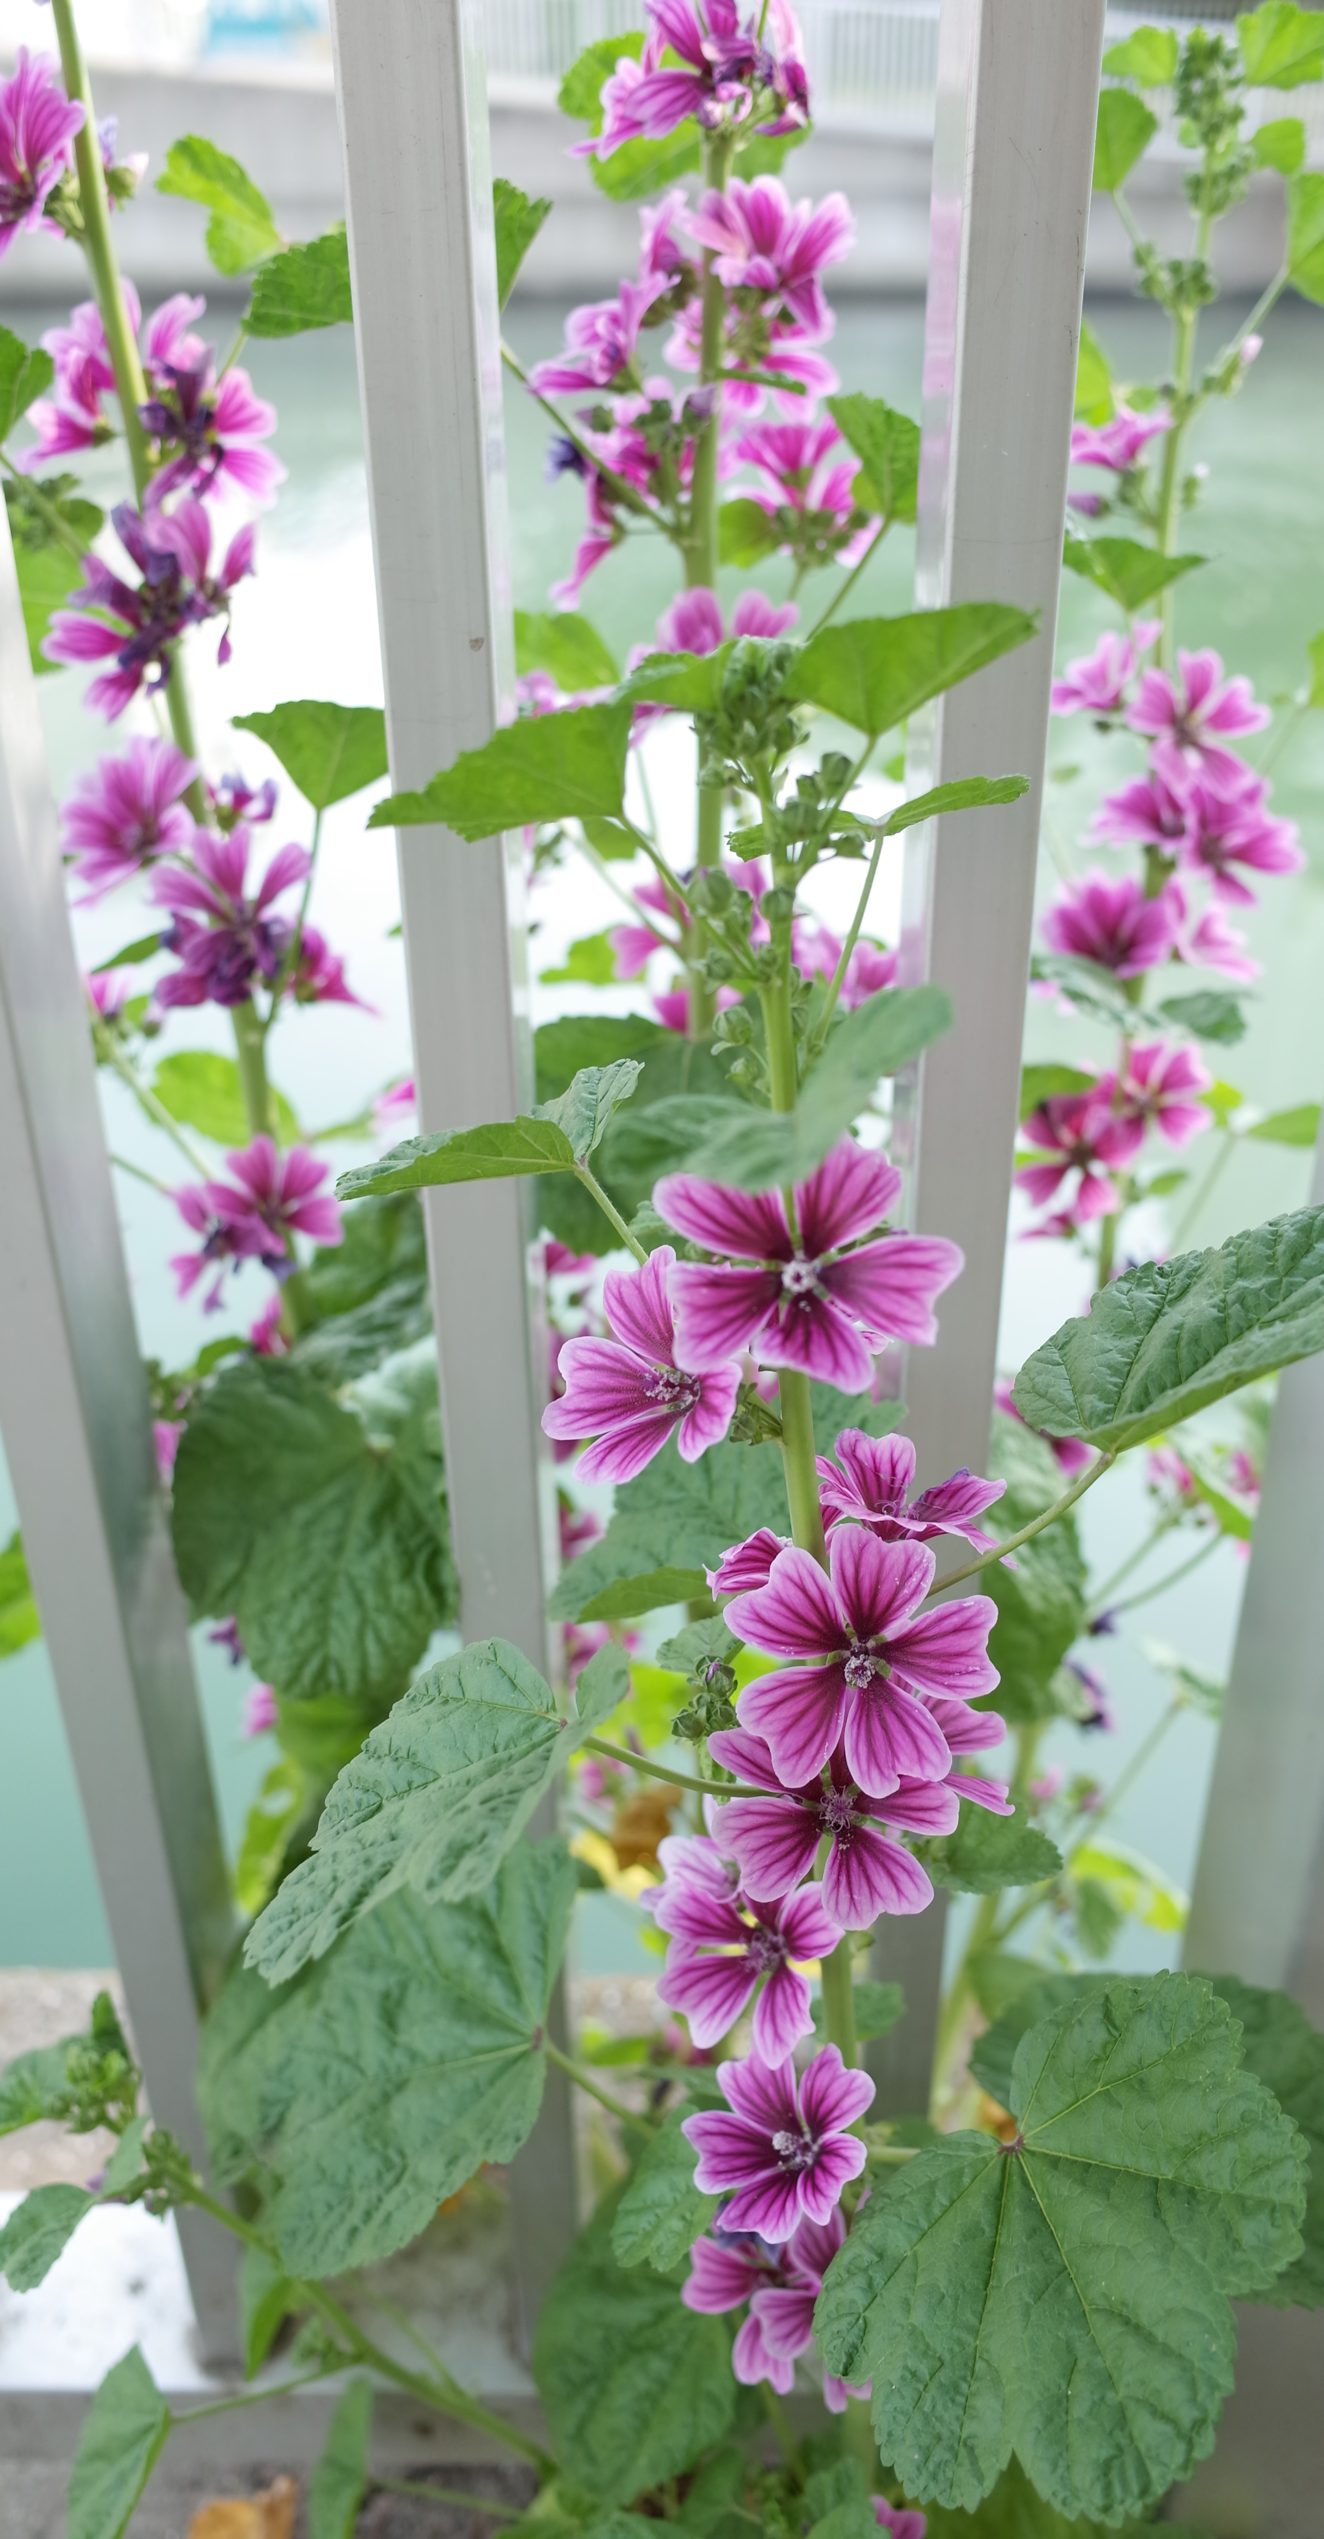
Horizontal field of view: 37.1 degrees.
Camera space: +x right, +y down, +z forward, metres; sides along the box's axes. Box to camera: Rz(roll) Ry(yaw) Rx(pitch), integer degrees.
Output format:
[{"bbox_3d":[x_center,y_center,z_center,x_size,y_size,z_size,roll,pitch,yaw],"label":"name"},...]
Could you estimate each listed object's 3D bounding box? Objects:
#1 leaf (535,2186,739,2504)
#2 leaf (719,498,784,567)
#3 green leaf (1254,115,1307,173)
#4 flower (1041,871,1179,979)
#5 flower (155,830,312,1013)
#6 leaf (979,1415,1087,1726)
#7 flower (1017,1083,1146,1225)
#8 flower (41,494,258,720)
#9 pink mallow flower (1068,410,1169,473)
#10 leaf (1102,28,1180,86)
[{"bbox_3d":[-0.008,0.337,0.620,0.068,0.098,0.028,7,6,8],"label":"leaf"},{"bbox_3d":[0.028,-0.231,0.616,0.021,0.022,0.010,6,30,12],"label":"leaf"},{"bbox_3d":[0.186,-0.338,0.592,0.017,0.018,0.008,-5,30,-7],"label":"green leaf"},{"bbox_3d":[0.159,-0.122,0.701,0.048,0.030,0.044,-4,45,4],"label":"flower"},{"bbox_3d":[-0.136,-0.110,0.620,0.051,0.038,0.052,-4,65,-5],"label":"flower"},{"bbox_3d":[0.130,0.112,0.730,0.060,0.110,0.035,-1,-12,0],"label":"leaf"},{"bbox_3d":[0.145,-0.040,0.685,0.045,0.047,0.022,8,-5,15],"label":"flower"},{"bbox_3d":[-0.152,-0.197,0.585,0.060,0.062,0.042,4,29,8],"label":"flower"},{"bbox_3d":[0.134,-0.251,0.595,0.042,0.026,0.036,13,32,23],"label":"pink mallow flower"},{"bbox_3d":[0.142,-0.363,0.590,0.025,0.020,0.012,5,32,10],"label":"leaf"}]

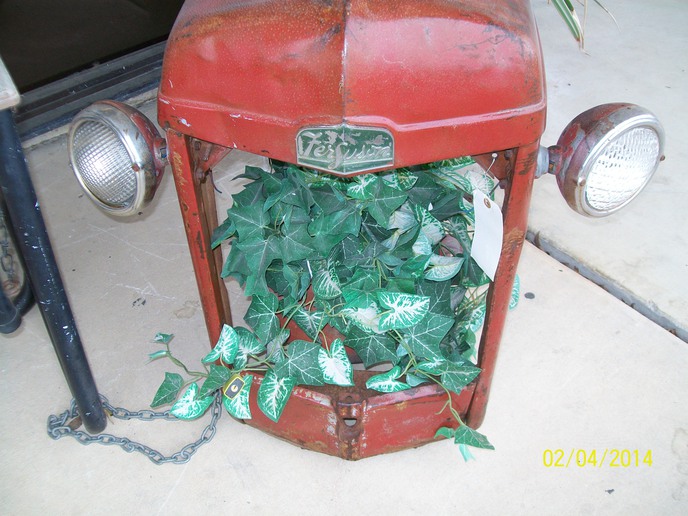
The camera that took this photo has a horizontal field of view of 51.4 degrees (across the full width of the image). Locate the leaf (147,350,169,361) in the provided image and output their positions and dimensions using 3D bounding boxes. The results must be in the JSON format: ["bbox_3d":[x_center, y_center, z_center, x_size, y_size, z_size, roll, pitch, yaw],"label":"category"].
[{"bbox_3d":[-0.319,0.167,1.223,0.037,0.015,0.022,-17,46,-16],"label":"leaf"}]

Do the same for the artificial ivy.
[{"bbox_3d":[-0.024,0.055,1.212,0.620,0.520,0.400,1,44,2],"label":"artificial ivy"}]

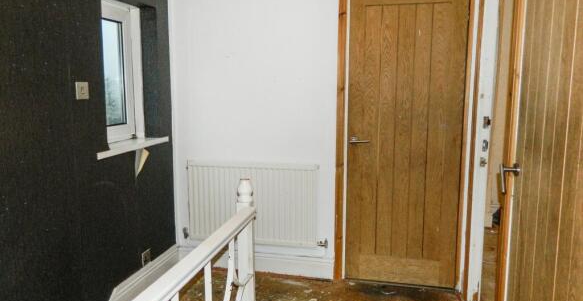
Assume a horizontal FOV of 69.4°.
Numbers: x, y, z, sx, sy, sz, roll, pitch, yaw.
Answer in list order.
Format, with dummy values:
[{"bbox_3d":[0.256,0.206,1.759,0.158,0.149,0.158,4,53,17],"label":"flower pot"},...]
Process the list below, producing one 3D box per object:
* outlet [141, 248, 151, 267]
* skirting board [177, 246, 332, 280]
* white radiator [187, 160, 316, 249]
[{"bbox_3d":[-0.965,0.722,2.827,0.014,0.093,0.092,2,8,13],"label":"outlet"},{"bbox_3d":[-0.288,0.819,3.092,1.205,0.154,0.024,2,8,13],"label":"skirting board"},{"bbox_3d":[-0.275,0.372,2.995,0.960,0.580,0.080,2,8,13],"label":"white radiator"}]

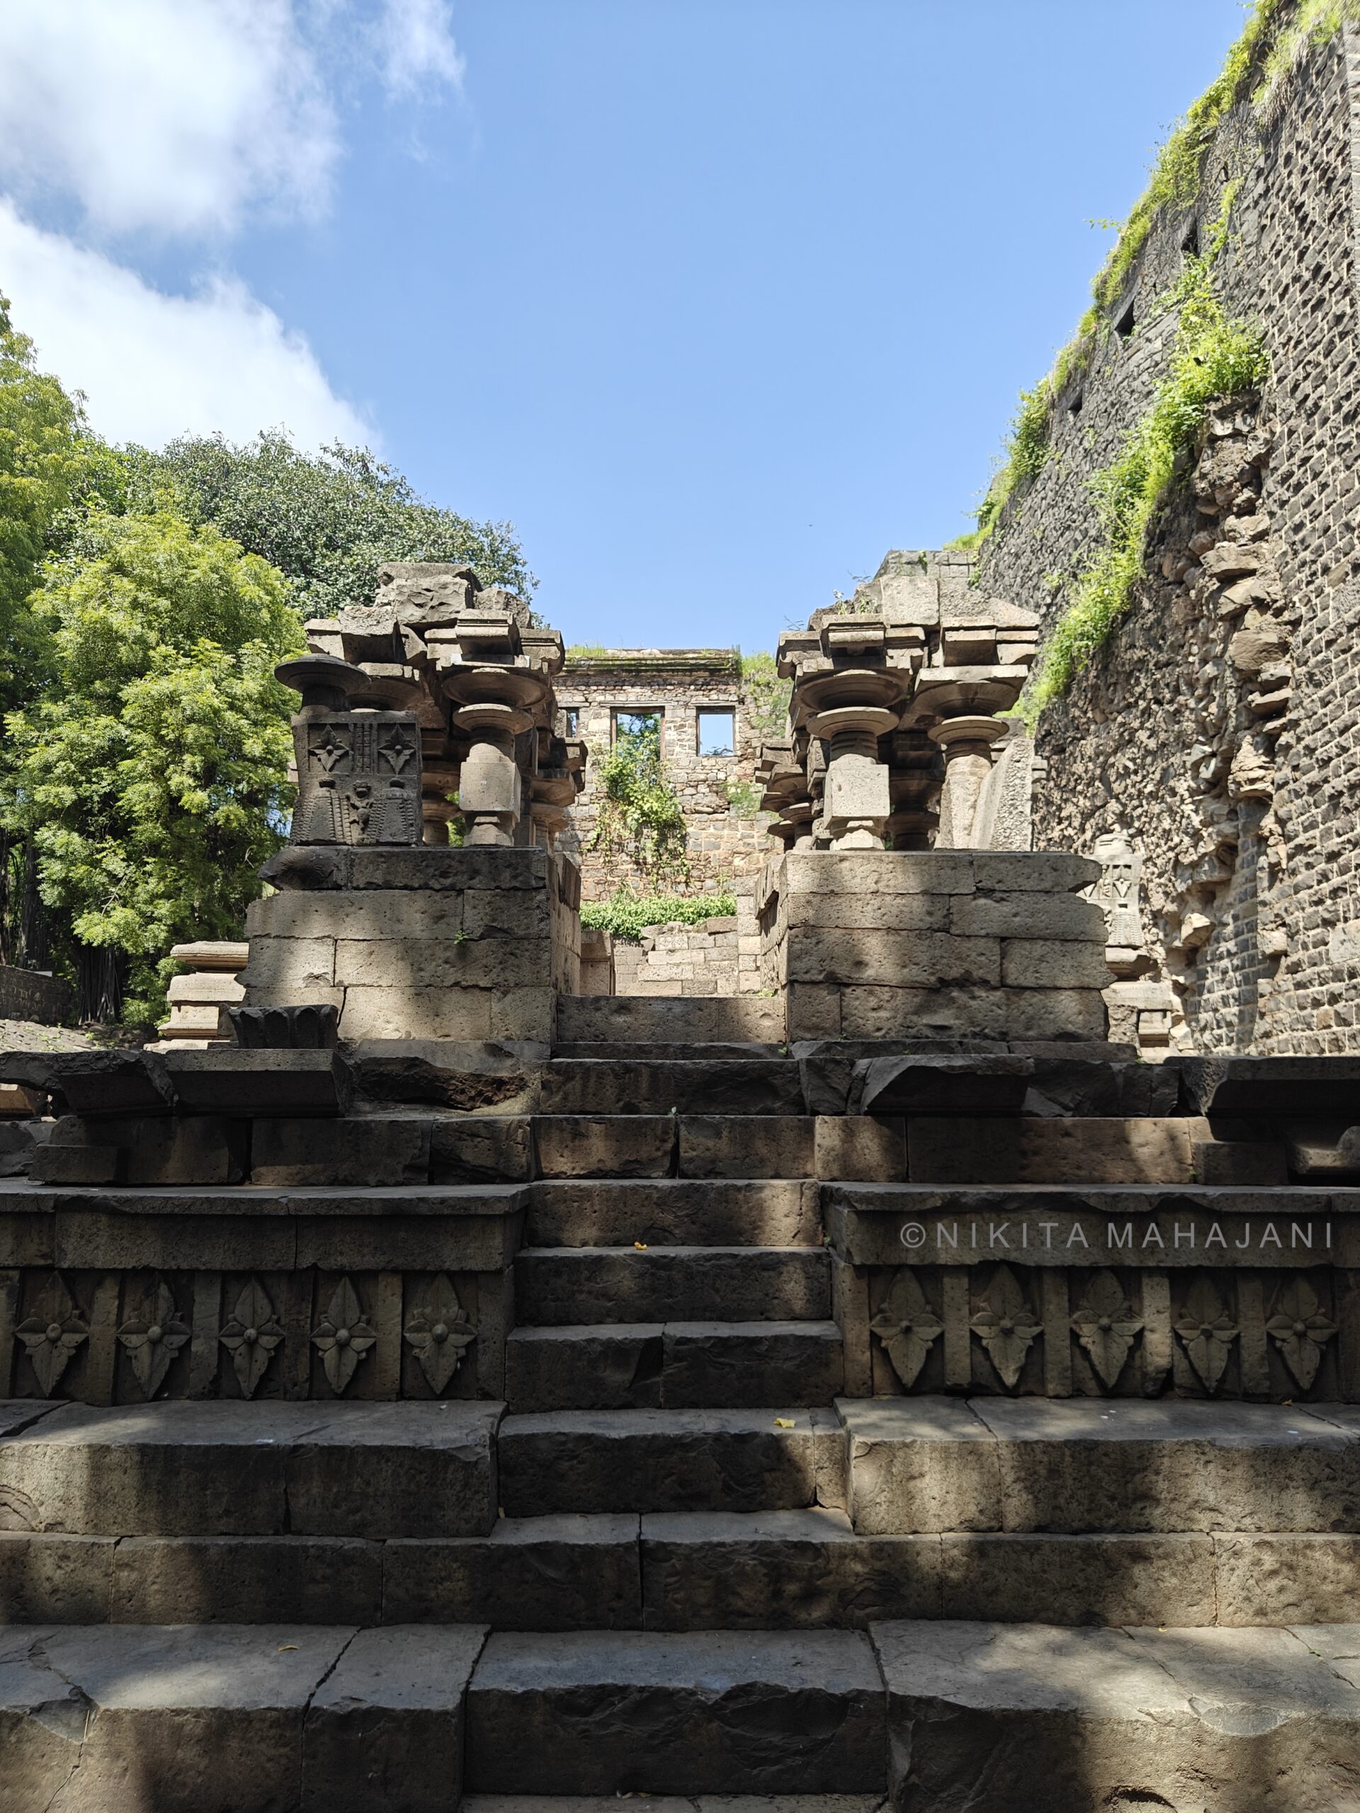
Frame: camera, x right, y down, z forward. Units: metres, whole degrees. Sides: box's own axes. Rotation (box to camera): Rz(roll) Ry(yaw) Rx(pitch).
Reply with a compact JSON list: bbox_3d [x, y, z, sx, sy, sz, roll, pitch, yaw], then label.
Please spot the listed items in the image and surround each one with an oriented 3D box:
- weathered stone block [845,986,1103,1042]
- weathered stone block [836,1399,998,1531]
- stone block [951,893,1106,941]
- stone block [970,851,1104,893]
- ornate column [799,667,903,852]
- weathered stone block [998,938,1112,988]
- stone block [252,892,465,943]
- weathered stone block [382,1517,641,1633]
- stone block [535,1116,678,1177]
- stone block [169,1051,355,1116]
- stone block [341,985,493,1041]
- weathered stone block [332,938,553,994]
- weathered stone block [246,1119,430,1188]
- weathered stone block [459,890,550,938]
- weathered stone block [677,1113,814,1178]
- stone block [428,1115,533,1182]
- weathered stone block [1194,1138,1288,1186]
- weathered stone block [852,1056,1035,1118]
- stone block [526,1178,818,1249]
[{"bbox_3d":[1.196,0.462,5.309,1.092,0.225,0.360,0,-5,0],"label":"weathered stone block"},{"bbox_3d":[0.702,1.657,3.735,0.418,0.253,0.380,0,-5,1],"label":"weathered stone block"},{"bbox_3d":[1.422,0.060,5.309,0.630,0.186,0.360,0,-5,0],"label":"stone block"},{"bbox_3d":[1.454,-0.122,5.309,0.520,0.157,0.360,0,-5,0],"label":"stone block"},{"bbox_3d":[0.741,-0.631,5.391,0.441,0.813,0.441,0,-5,1],"label":"ornate column"},{"bbox_3d":[1.516,0.247,5.243,0.439,0.199,0.380,0,-5,1],"label":"weathered stone block"},{"bbox_3d":[-1.318,0.054,5.309,0.873,0.197,0.360,0,-5,0],"label":"stone block"},{"bbox_3d":[-0.462,1.898,3.641,0.714,0.232,0.300,0,-5,1],"label":"weathered stone block"},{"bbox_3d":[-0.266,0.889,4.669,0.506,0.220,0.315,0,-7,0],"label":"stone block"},{"bbox_3d":[-1.459,0.613,4.480,0.574,0.221,0.380,0,-5,1],"label":"stone block"},{"bbox_3d":[-1.060,0.452,5.269,0.618,0.214,0.380,0,-5,1],"label":"stone block"},{"bbox_3d":[-0.985,0.262,5.407,0.888,0.212,0.378,0,-7,0],"label":"weathered stone block"},{"bbox_3d":[-1.170,0.860,4.494,0.615,0.226,0.320,0,-5,0],"label":"weathered stone block"},{"bbox_3d":[-0.707,0.049,5.309,0.350,0.197,0.360,0,-5,0],"label":"weathered stone block"},{"bbox_3d":[0.243,0.875,4.639,0.480,0.215,0.300,0,-5,1],"label":"weathered stone block"},{"bbox_3d":[-0.686,0.853,4.494,0.352,0.222,0.320,0,-5,0],"label":"stone block"},{"bbox_3d":[1.917,0.887,4.416,0.319,0.148,0.250,0,-5,0],"label":"weathered stone block"},{"bbox_3d":[0.976,0.703,4.864,0.645,0.202,0.420,0,-7,0],"label":"weathered stone block"},{"bbox_3d":[-0.024,1.044,4.341,0.971,0.222,0.320,0,-5,0],"label":"stone block"}]

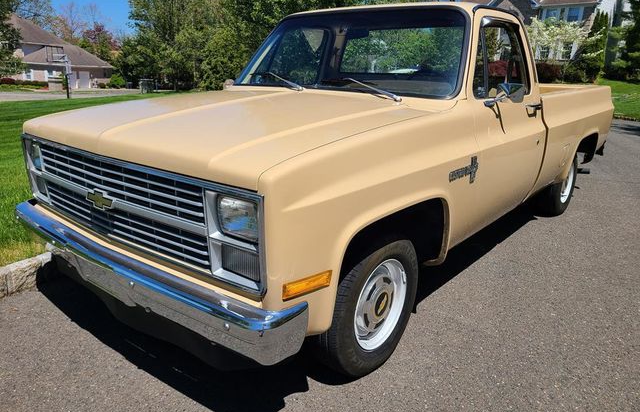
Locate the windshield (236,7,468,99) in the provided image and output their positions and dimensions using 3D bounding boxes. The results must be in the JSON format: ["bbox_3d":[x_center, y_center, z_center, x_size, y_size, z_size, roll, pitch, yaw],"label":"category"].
[{"bbox_3d":[0.143,-0.965,3.055,1.620,0.570,0.130,14,-15,38],"label":"windshield"}]

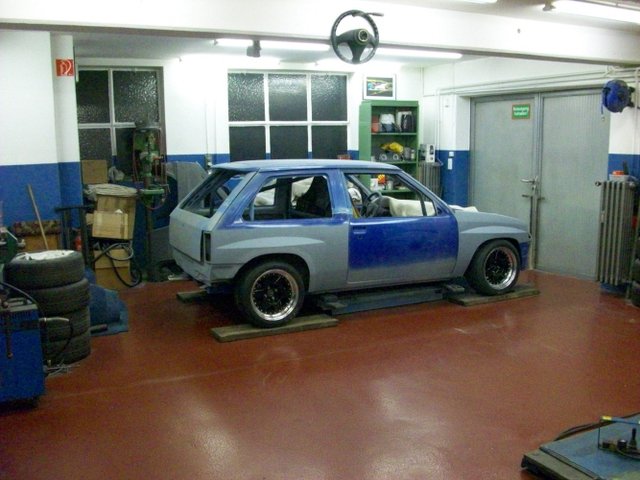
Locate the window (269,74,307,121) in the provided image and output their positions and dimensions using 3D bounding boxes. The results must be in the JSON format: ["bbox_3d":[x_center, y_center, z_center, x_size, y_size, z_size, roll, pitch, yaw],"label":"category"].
[{"bbox_3d":[-0.401,-1.768,7.806,0.501,0.559,0.060,-5,10,-22],"label":"window"}]

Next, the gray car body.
[{"bbox_3d":[0.358,-0.227,6.179,3.450,1.160,1.540,-5,10,-24],"label":"gray car body"}]

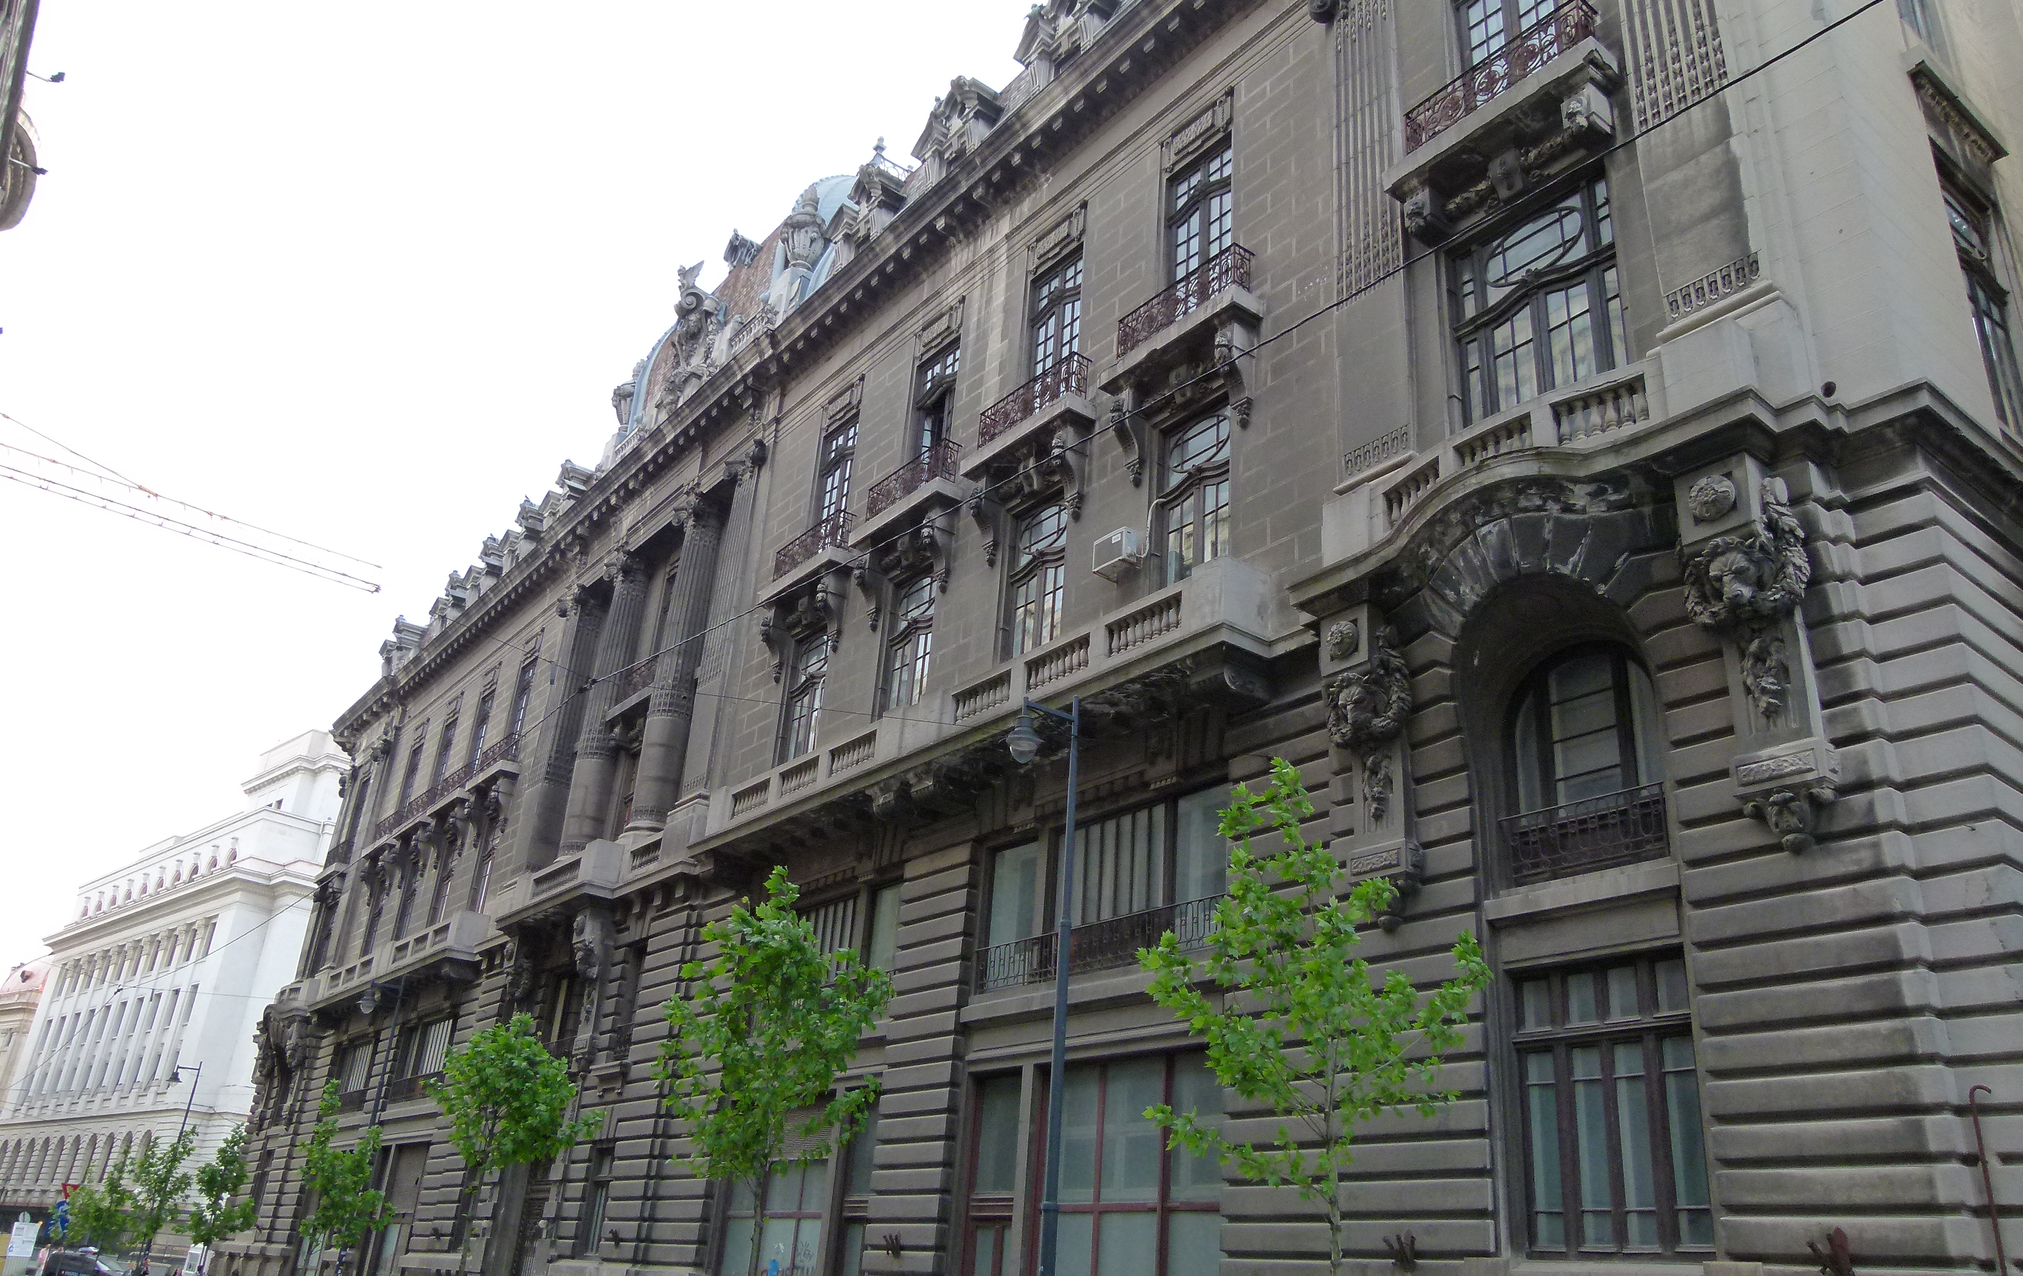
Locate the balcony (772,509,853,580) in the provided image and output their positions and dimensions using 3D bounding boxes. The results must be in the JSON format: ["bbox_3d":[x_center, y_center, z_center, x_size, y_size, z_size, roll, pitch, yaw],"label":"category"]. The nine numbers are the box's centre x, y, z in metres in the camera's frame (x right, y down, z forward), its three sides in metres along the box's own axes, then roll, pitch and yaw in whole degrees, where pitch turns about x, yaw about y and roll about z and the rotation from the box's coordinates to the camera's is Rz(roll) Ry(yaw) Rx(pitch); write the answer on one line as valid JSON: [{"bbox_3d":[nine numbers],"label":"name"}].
[{"bbox_3d":[-4.616,-1.891,34.261,0.567,1.103,2.940,22,-30,-32],"label":"balcony"}]

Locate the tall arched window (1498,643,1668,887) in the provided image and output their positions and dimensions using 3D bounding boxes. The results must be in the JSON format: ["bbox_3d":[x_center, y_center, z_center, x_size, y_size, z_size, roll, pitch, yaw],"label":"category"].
[{"bbox_3d":[6.541,1.374,16.657,0.315,2.793,2.205,22,-30,-32],"label":"tall arched window"}]

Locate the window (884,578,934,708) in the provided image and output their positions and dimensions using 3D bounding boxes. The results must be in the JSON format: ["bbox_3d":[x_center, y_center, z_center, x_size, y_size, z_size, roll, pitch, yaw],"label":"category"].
[{"bbox_3d":[-1.995,0.626,30.712,0.307,4.498,1.625,21,-30,-32],"label":"window"}]

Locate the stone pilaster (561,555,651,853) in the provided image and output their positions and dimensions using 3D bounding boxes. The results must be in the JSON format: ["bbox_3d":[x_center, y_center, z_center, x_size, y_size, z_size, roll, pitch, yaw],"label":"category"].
[{"bbox_3d":[-11.494,1.435,42.276,1.227,9.916,1.227,21,-30,-32],"label":"stone pilaster"}]

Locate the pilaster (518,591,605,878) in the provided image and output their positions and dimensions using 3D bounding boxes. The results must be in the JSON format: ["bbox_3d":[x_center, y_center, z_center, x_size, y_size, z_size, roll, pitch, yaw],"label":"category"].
[{"bbox_3d":[-14.061,3.028,45.942,0.893,9.555,1.470,22,-30,-32],"label":"pilaster"}]

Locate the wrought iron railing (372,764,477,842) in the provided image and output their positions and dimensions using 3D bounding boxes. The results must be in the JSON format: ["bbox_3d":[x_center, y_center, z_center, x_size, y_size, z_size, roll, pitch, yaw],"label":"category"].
[{"bbox_3d":[-22.742,6.531,56.963,0.511,0.940,12.164,21,-30,-32],"label":"wrought iron railing"}]

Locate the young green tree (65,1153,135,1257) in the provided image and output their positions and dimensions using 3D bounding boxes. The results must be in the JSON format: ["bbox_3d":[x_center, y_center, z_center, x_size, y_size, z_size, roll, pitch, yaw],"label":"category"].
[{"bbox_3d":[-32.109,20.991,51.866,2.400,5.300,2.400,22,-30,-32],"label":"young green tree"}]

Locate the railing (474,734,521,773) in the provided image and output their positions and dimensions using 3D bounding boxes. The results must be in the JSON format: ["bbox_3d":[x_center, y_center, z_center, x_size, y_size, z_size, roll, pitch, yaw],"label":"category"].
[{"bbox_3d":[-17.192,4.091,49.342,0.494,0.997,2.940,22,-30,-32],"label":"railing"}]

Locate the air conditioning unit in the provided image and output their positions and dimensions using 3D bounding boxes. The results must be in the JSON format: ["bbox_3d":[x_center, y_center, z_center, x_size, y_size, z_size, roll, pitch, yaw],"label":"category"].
[{"bbox_3d":[1.809,-1.447,25.295,0.307,0.603,0.797,21,-30,-32],"label":"air conditioning unit"}]

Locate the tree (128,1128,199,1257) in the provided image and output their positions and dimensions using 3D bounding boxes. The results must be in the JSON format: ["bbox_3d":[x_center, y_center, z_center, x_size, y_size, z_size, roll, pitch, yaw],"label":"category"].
[{"bbox_3d":[-27.357,18.707,46.560,2.147,5.796,2.147,21,-30,-32],"label":"tree"}]

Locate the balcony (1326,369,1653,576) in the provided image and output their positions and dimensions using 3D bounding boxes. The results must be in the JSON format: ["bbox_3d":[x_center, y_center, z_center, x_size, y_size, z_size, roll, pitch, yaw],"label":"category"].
[{"bbox_3d":[6.177,-1.856,18.630,1.022,1.278,5.060,21,-30,-32],"label":"balcony"}]

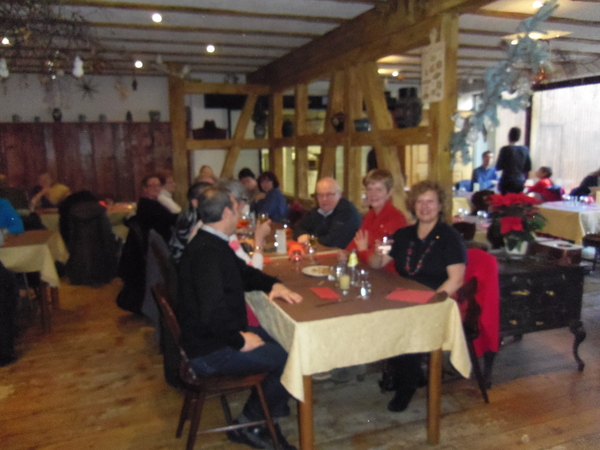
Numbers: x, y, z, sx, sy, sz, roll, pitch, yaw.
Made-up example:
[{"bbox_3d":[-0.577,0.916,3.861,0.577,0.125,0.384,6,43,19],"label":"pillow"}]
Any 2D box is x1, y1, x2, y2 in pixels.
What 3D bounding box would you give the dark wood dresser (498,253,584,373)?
[{"bbox_3d":[1.400,0.590,3.261,0.800,0.720,0.560,-4,10,-16],"label":"dark wood dresser"}]

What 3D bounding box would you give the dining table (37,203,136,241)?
[{"bbox_3d":[-2.665,0.184,6.276,1.250,0.770,0.850,-4,9,-20],"label":"dining table"}]

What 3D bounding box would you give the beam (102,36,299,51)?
[{"bbox_3d":[-1.259,-2.236,5.916,2.541,0.080,0.100,-5,10,-20],"label":"beam"}]

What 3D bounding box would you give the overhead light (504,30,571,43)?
[{"bbox_3d":[2.682,-2.159,5.532,0.550,0.080,0.470,-4,9,-20],"label":"overhead light"}]

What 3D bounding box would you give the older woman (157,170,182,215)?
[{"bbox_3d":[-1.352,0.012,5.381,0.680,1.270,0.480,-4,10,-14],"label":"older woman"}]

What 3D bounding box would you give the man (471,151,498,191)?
[{"bbox_3d":[2.861,-0.447,7.572,0.520,1.360,0.650,-3,9,-16],"label":"man"}]

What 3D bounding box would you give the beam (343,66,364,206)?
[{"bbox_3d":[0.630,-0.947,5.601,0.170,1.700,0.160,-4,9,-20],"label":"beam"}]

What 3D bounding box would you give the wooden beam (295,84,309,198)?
[{"bbox_3d":[0.049,-1.083,6.389,0.141,1.496,0.141,-5,10,-20],"label":"wooden beam"}]

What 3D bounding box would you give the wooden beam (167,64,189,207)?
[{"bbox_3d":[-1.725,-0.941,6.976,0.171,2.655,0.171,-5,10,-20],"label":"wooden beam"}]

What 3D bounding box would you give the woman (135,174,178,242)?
[{"bbox_3d":[-1.368,0.102,5.097,0.680,1.240,0.500,0,9,3],"label":"woman"}]

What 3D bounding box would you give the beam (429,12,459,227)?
[{"bbox_3d":[1.081,-0.335,3.739,0.141,2.401,0.141,-5,10,-20],"label":"beam"}]

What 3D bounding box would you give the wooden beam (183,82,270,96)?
[{"bbox_3d":[-1.163,-2.150,7.758,1.400,0.155,0.150,-4,9,-20],"label":"wooden beam"}]

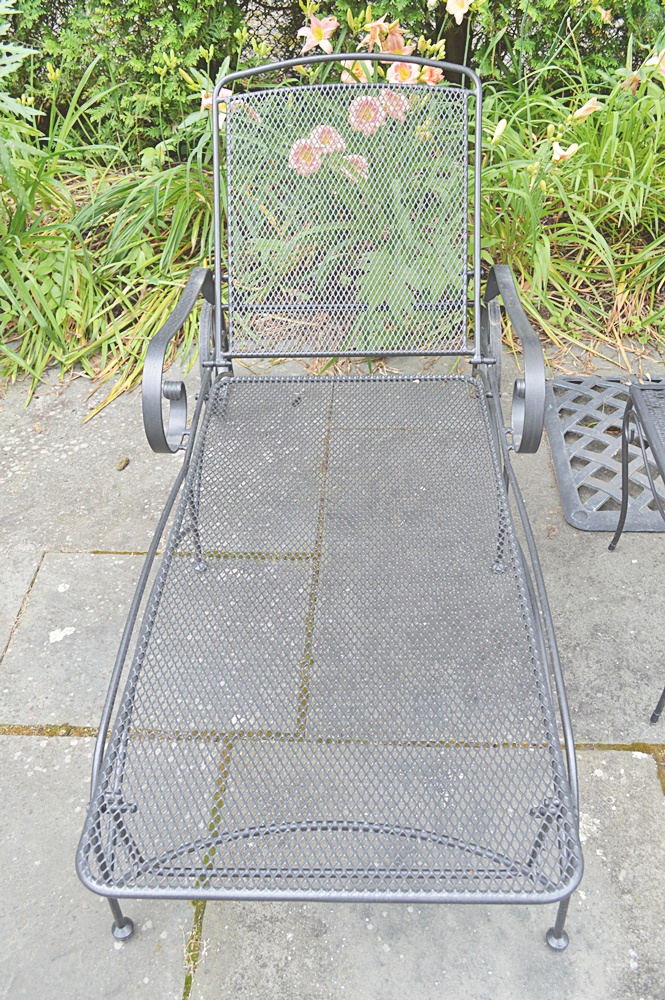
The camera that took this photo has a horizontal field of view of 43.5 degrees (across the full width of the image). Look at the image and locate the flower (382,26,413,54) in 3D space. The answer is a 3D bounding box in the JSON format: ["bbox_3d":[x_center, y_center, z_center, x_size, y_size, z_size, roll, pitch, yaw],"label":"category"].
[{"bbox_3d":[0.207,-1.456,2.650,0.110,0.120,0.085,-3,41,-4],"label":"flower"}]

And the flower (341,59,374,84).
[{"bbox_3d":[0.080,-1.364,2.650,0.110,0.100,0.070,0,41,0],"label":"flower"}]

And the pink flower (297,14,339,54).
[{"bbox_3d":[-0.046,-1.465,2.620,0.135,0.130,0.085,-3,41,-4],"label":"pink flower"}]

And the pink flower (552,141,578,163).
[{"bbox_3d":[0.750,-1.122,2.680,0.085,0.075,0.080,13,43,15],"label":"pink flower"}]

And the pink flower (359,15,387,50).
[{"bbox_3d":[0.137,-1.485,2.650,0.110,0.120,0.090,29,49,29],"label":"pink flower"}]

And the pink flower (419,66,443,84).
[{"bbox_3d":[0.315,-1.351,2.650,0.085,0.070,0.085,29,49,29],"label":"pink flower"}]

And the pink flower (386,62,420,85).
[{"bbox_3d":[0.223,-1.345,2.620,0.110,0.095,0.070,0,41,0],"label":"pink flower"}]

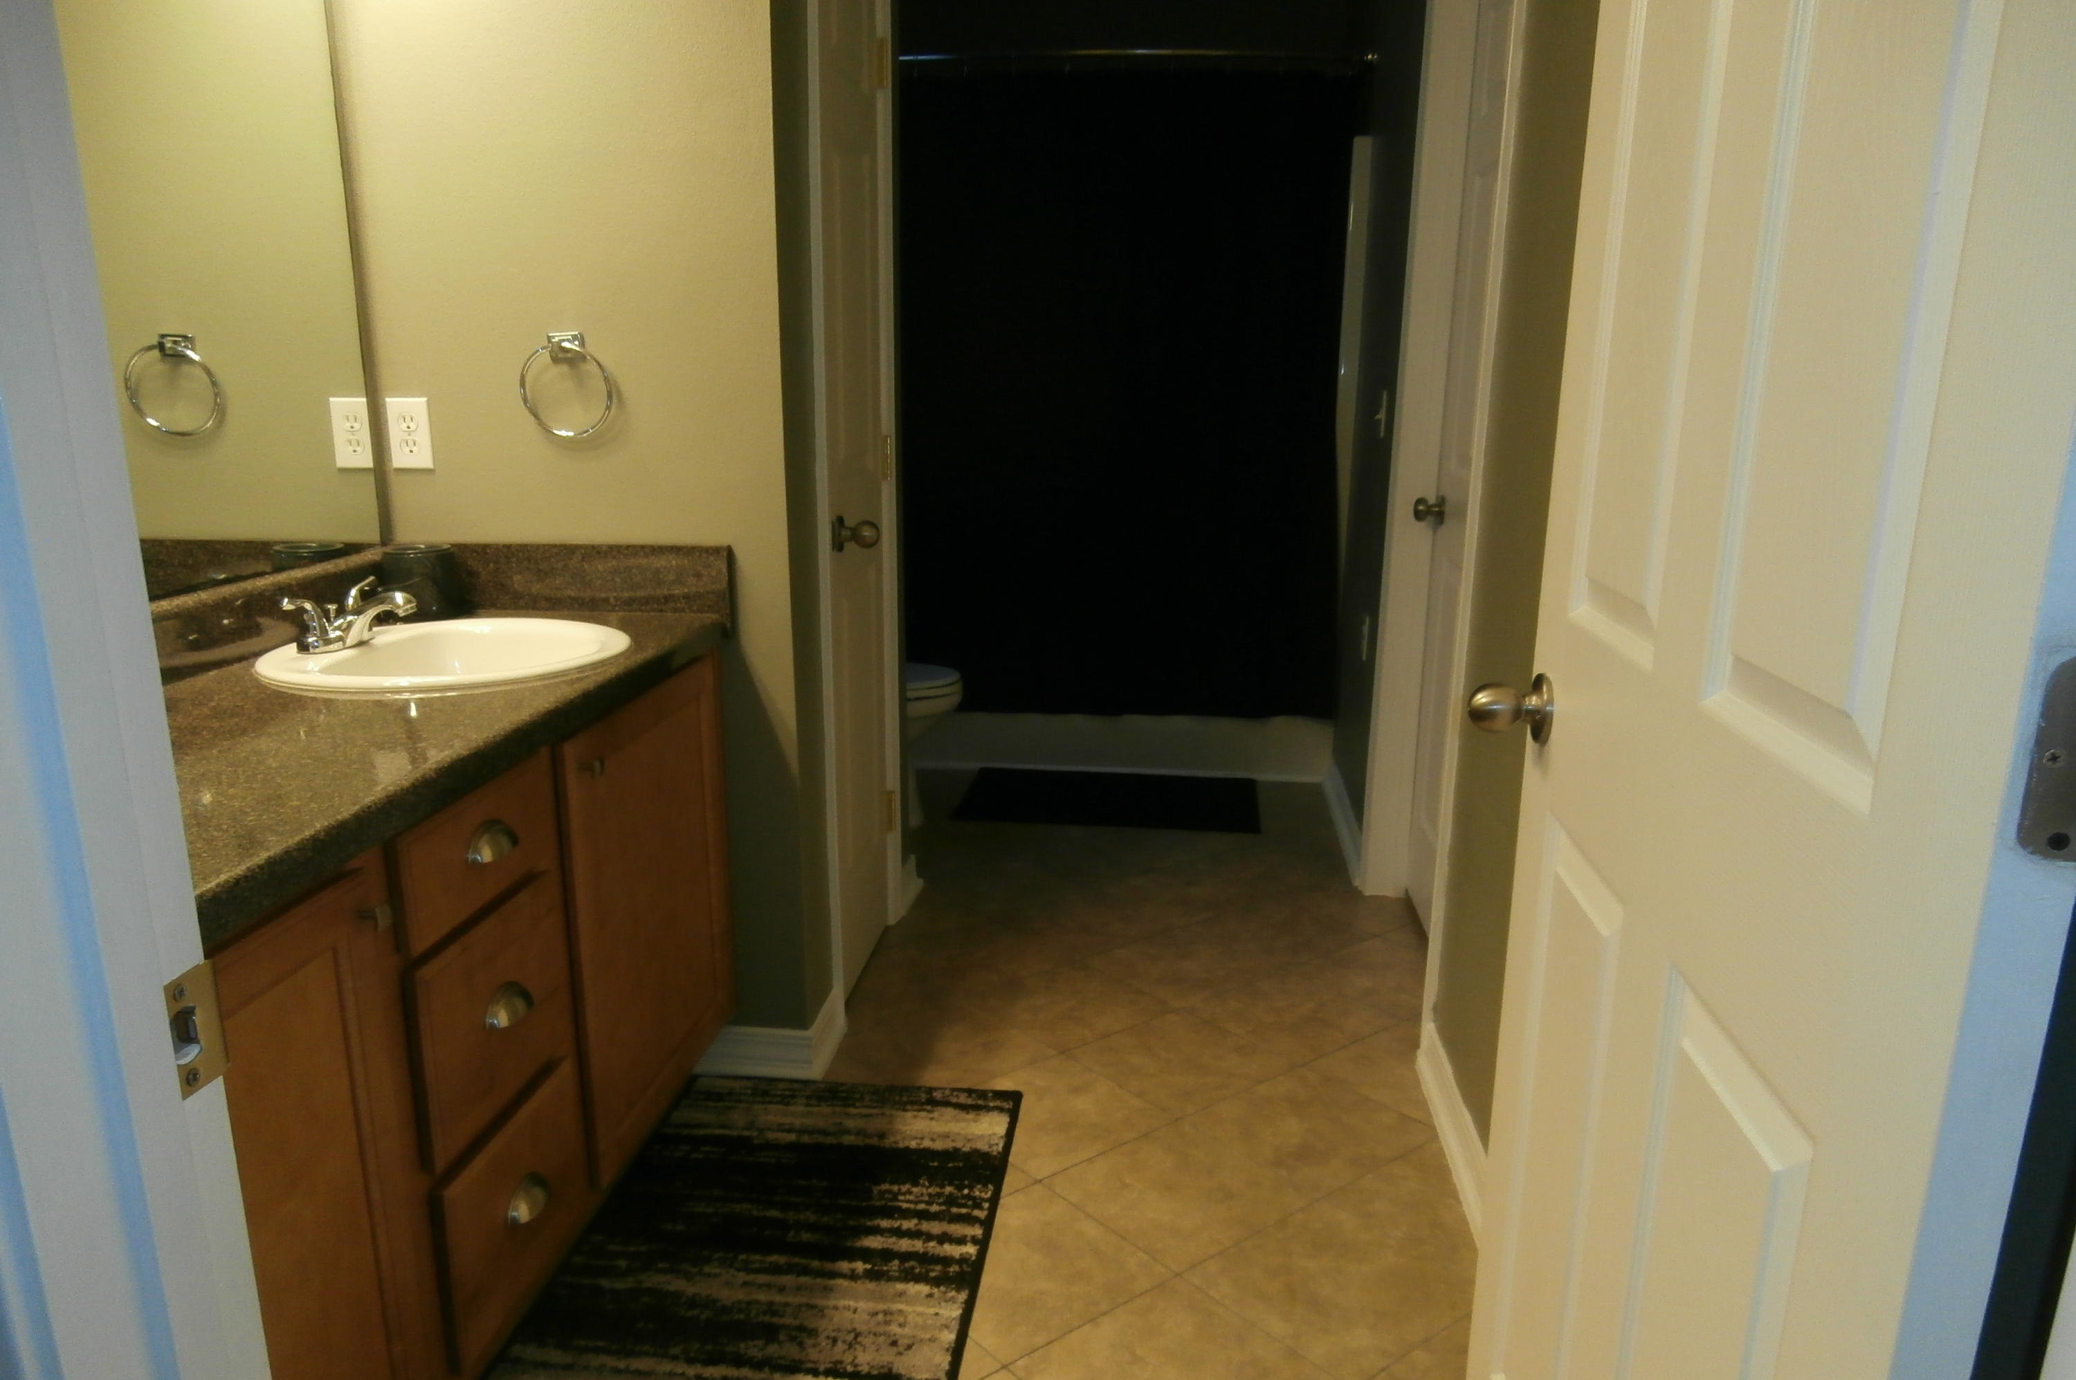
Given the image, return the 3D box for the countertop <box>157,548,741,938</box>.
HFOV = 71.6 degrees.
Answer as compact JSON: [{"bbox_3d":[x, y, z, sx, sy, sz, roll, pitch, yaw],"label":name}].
[{"bbox_3d":[-0.900,0.010,1.702,0.575,0.165,1.430,2,14,7],"label":"countertop"}]

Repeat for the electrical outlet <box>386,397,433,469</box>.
[{"bbox_3d":[-1.025,-0.419,2.352,0.071,0.115,0.010,2,14,5],"label":"electrical outlet"}]

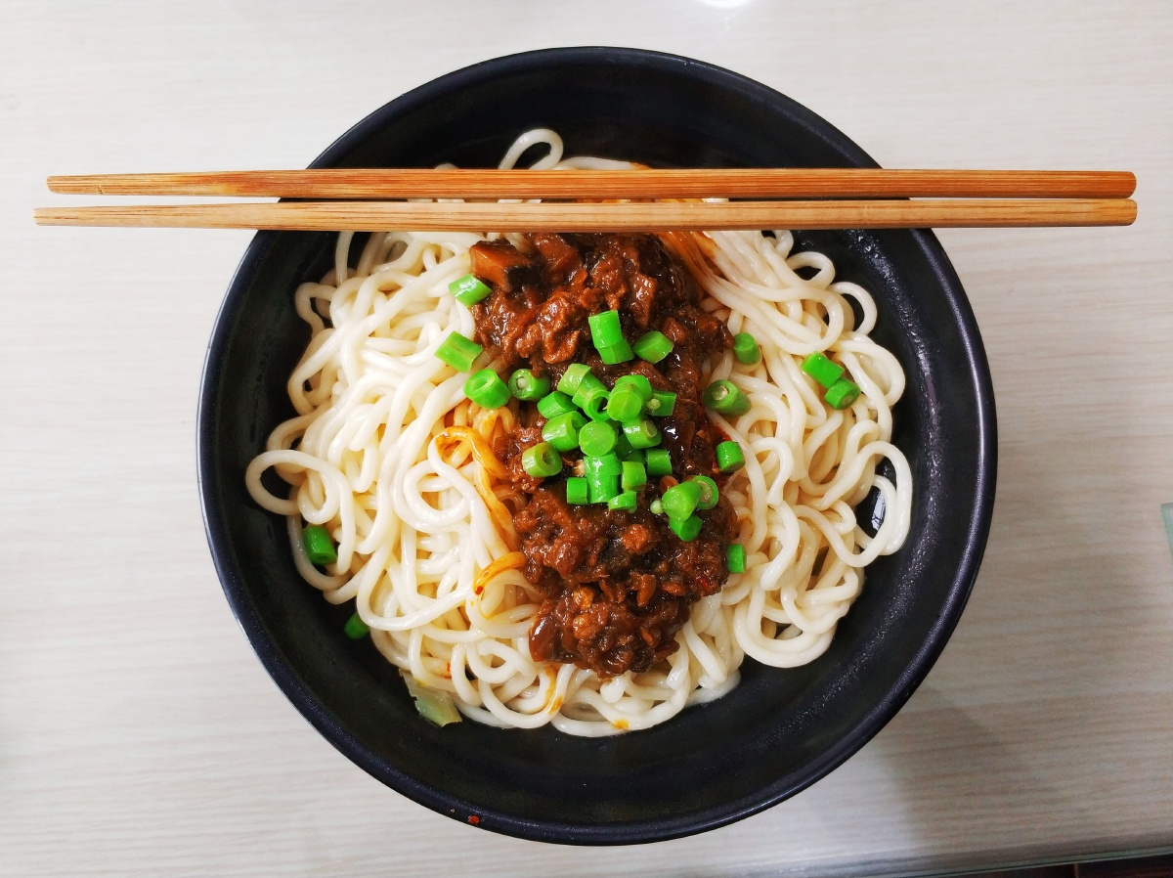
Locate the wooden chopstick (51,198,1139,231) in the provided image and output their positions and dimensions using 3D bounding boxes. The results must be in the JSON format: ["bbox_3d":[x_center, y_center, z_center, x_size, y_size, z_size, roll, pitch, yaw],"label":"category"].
[{"bbox_3d":[0.005,-0.049,0.199,0.240,0.006,0.006,-1,88,-4],"label":"wooden chopstick"}]

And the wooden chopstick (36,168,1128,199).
[{"bbox_3d":[0.006,-0.055,0.200,0.238,0.006,0.006,-1,88,-4],"label":"wooden chopstick"}]

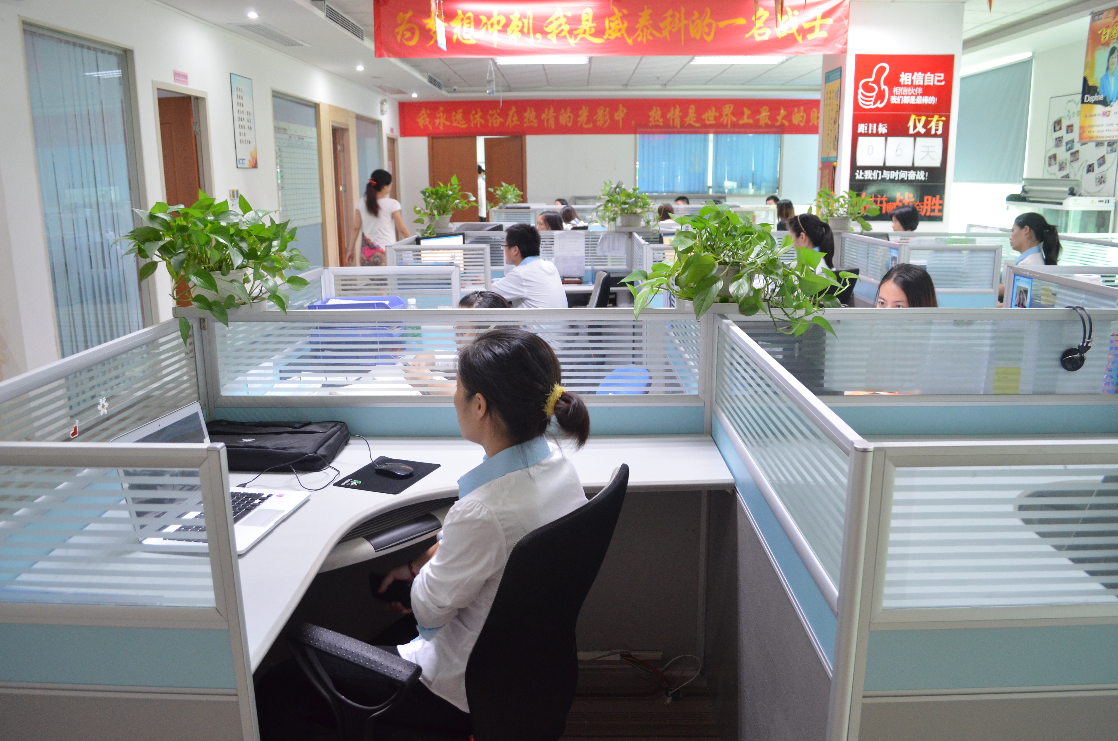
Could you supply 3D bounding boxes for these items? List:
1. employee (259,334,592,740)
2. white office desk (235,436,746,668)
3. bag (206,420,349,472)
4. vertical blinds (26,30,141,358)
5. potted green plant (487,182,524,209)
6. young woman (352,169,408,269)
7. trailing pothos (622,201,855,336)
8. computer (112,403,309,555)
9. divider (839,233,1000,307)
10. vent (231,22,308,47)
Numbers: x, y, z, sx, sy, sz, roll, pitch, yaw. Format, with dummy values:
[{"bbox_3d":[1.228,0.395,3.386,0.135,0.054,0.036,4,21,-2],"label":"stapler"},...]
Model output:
[{"bbox_3d":[-0.265,0.502,1.742,0.660,1.190,0.540,7,15,28],"label":"employee"},{"bbox_3d":[-0.300,0.701,1.914,1.460,0.775,1.183,0,13,1],"label":"white office desk"},{"bbox_3d":[-0.785,0.192,2.268,0.410,0.085,0.280,0,13,1],"label":"bag"},{"bbox_3d":[-2.617,-0.797,4.820,0.080,2.020,1.000,0,13,1],"label":"vertical blinds"},{"bbox_3d":[-0.680,-2.233,10.678,0.457,0.349,0.420,0,13,0],"label":"potted green plant"},{"bbox_3d":[-1.642,-1.089,7.769,0.520,1.547,0.400,3,14,13],"label":"young woman"},{"bbox_3d":[0.475,-0.274,2.213,0.550,0.310,0.440,0,13,1],"label":"trailing pothos"},{"bbox_3d":[-0.730,0.222,1.799,0.269,0.234,0.315,2,13,9],"label":"computer"},{"bbox_3d":[2.046,-0.216,5.023,0.580,1.150,1.000,0,13,1],"label":"divider"},{"bbox_3d":[-2.305,-2.692,6.723,0.250,0.040,1.153,0,13,1],"label":"vent"}]

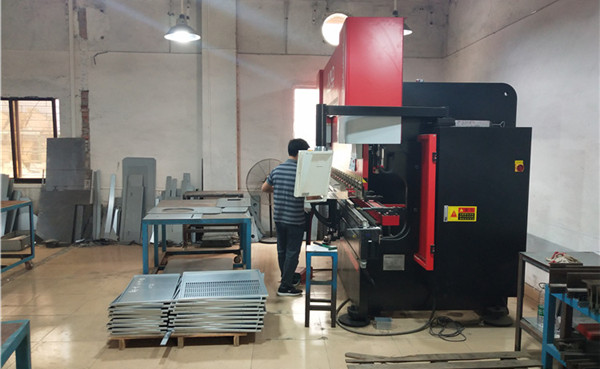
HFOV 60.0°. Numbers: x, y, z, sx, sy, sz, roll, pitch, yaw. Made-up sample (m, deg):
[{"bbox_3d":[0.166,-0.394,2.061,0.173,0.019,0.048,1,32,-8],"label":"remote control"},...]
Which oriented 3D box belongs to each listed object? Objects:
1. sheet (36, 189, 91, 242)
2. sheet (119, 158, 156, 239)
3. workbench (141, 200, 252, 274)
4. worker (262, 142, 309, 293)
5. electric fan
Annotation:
[{"bbox_3d":[-3.791,0.508,8.389,0.840,0.870,0.030,0,-10,-2],"label":"sheet"},{"bbox_3d":[-2.617,0.252,8.436,0.560,1.385,0.030,0,-5,-2],"label":"sheet"},{"bbox_3d":[-1.312,0.698,6.890,1.220,0.780,1.850,-1,6,-9],"label":"workbench"},{"bbox_3d":[-0.117,0.344,5.809,0.540,1.700,0.400,4,7,36],"label":"worker"},{"bbox_3d":[-0.487,0.252,8.471,0.750,1.370,0.450,0,6,-5],"label":"electric fan"}]

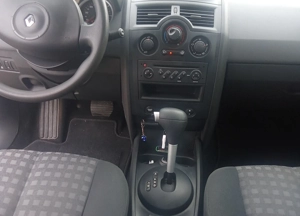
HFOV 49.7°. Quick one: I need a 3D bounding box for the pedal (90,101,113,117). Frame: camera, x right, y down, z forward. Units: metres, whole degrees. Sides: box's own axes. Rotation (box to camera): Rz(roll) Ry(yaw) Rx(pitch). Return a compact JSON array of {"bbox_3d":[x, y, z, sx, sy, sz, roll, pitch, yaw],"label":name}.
[{"bbox_3d":[-0.207,0.002,1.380,0.095,0.067,0.030,1,-1,0],"label":"pedal"}]

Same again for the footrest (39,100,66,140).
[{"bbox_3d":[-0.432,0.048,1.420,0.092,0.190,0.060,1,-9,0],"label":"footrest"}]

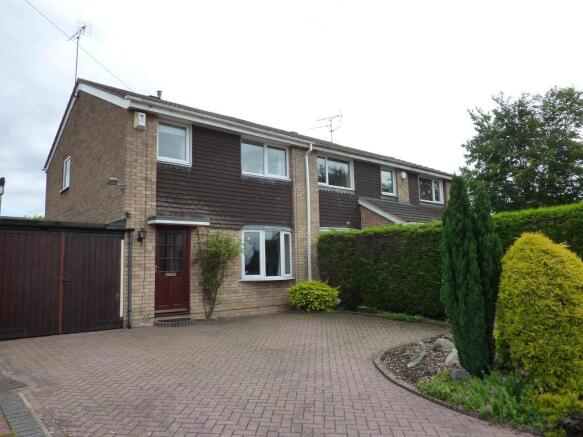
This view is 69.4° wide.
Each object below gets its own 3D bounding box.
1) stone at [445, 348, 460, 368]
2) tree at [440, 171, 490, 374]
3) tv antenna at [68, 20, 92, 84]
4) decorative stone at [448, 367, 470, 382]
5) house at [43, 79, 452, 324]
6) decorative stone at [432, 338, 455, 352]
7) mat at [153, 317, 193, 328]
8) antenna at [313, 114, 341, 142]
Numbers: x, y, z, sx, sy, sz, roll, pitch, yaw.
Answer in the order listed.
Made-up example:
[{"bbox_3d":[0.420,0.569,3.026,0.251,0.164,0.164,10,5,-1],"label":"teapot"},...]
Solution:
[{"bbox_3d":[2.244,1.945,5.850,0.240,0.260,0.240,-2,-7,0],"label":"stone"},{"bbox_3d":[2.323,0.774,5.620,0.580,2.620,0.560,-2,-7,0],"label":"tree"},{"bbox_3d":[-6.408,-5.029,12.755,0.950,1.680,0.420,-6,-8,36],"label":"tv antenna"},{"bbox_3d":[2.115,1.964,5.300,0.290,0.190,0.250,-2,-7,0],"label":"decorative stone"},{"bbox_3d":[-0.625,-0.362,17.060,15.030,7.060,8.200,4,-9,-41],"label":"house"},{"bbox_3d":[2.445,2.036,6.750,0.360,0.210,0.280,-2,-7,0],"label":"decorative stone"},{"bbox_3d":[-2.665,2.318,9.427,0.850,0.060,0.450,4,-9,-41],"label":"mat"},{"bbox_3d":[1.756,-4.378,20.253,1.300,1.200,0.500,-6,-8,33],"label":"antenna"}]

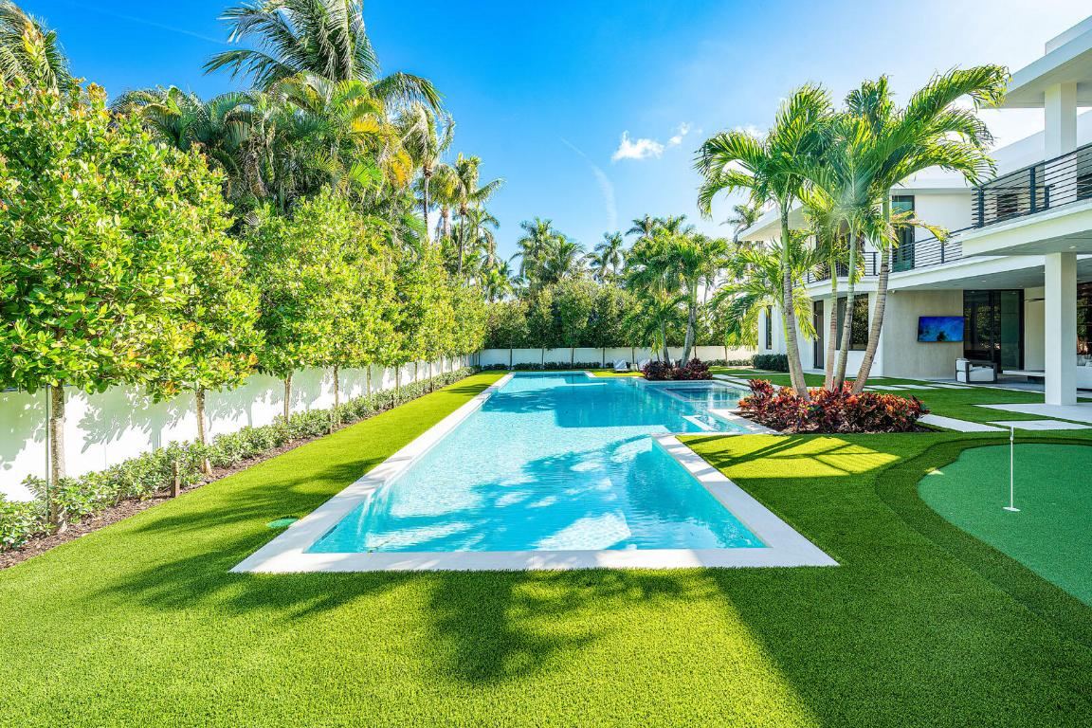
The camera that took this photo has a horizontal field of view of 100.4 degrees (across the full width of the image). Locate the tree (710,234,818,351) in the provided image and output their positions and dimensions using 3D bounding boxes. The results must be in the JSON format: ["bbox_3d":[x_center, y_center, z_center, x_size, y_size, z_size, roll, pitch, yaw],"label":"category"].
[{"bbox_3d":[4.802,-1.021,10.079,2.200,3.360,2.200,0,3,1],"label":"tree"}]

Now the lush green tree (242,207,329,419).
[{"bbox_3d":[-3.818,-0.633,6.779,1.300,3.360,1.300,0,3,1],"label":"lush green tree"}]

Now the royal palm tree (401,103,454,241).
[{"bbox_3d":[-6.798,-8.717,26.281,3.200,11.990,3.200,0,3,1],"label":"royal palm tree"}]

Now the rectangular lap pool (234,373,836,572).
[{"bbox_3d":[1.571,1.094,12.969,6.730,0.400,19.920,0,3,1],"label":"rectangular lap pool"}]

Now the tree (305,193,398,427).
[{"bbox_3d":[-3.566,-1.036,8.343,1.600,3.970,1.500,0,3,1],"label":"tree"}]

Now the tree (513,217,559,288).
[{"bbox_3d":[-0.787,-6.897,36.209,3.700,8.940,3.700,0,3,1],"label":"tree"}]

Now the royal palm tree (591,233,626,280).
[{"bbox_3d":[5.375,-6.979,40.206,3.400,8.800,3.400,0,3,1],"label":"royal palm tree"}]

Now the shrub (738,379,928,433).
[{"bbox_3d":[5.510,0.729,8.803,3.200,0.730,2.500,0,3,1],"label":"shrub"}]

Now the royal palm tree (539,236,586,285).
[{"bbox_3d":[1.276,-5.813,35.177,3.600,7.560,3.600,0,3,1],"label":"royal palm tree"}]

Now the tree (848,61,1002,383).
[{"bbox_3d":[7.682,-2.475,9.456,2.900,6.660,2.700,0,3,1],"label":"tree"}]

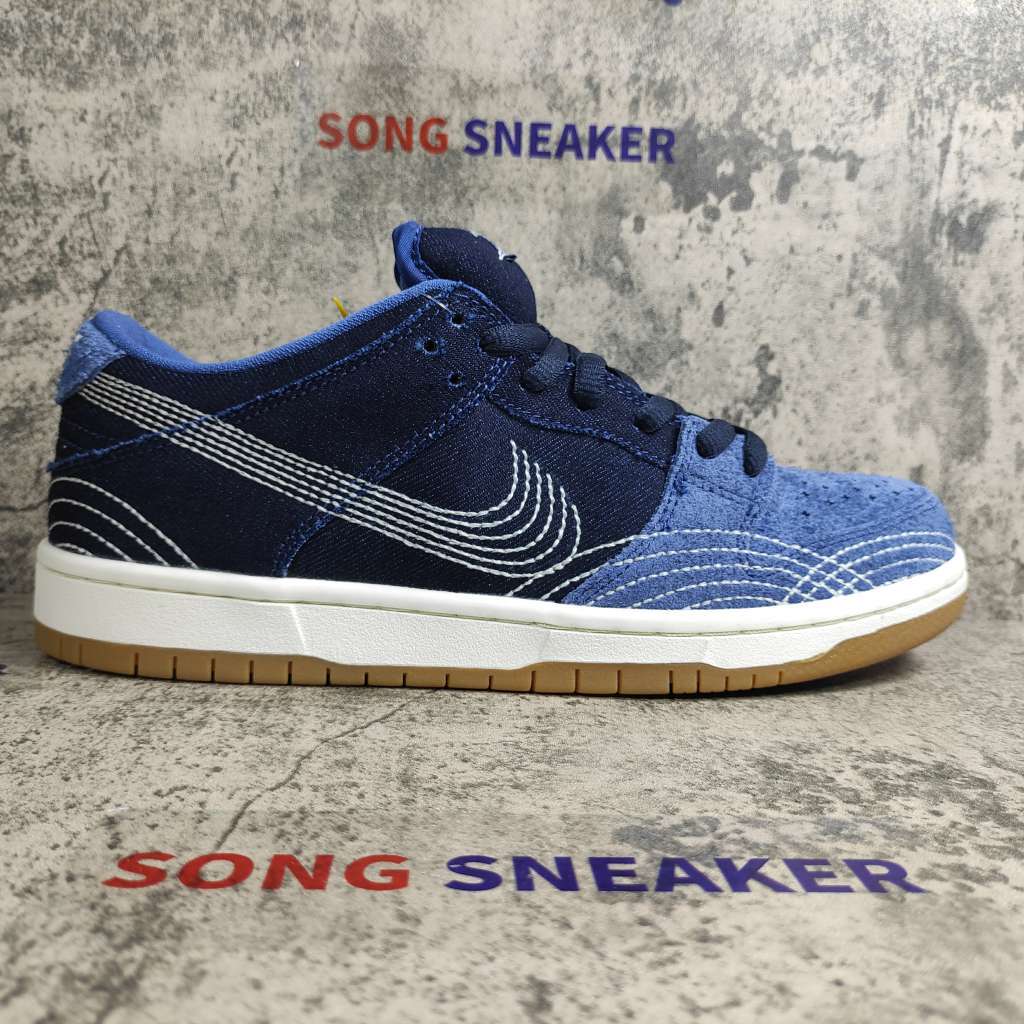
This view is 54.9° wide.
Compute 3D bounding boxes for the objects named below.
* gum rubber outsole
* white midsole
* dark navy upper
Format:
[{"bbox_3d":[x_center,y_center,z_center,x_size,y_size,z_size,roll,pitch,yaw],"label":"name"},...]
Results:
[{"bbox_3d":[0.003,0.035,0.320,0.300,0.021,0.107,1,6,-7],"label":"gum rubber outsole"},{"bbox_3d":[0.004,0.023,0.319,0.301,0.030,0.109,1,6,-7],"label":"white midsole"},{"bbox_3d":[0.006,-0.033,0.314,0.296,0.111,0.104,1,6,-7],"label":"dark navy upper"}]

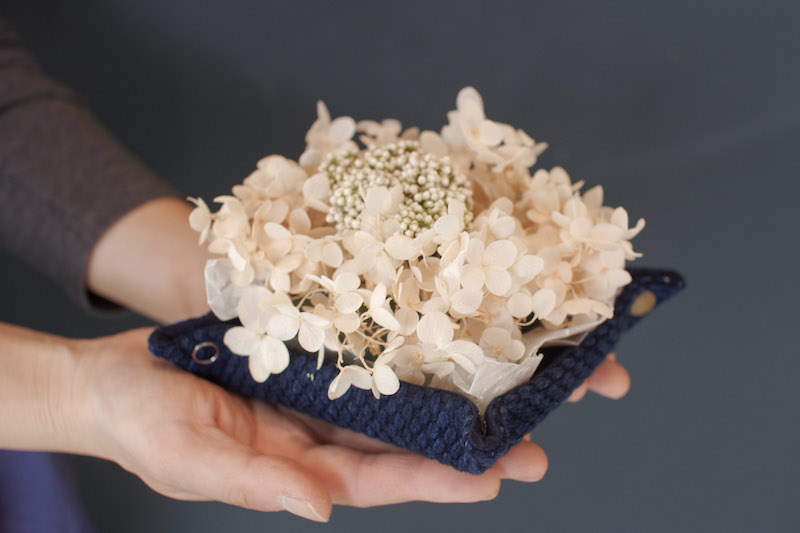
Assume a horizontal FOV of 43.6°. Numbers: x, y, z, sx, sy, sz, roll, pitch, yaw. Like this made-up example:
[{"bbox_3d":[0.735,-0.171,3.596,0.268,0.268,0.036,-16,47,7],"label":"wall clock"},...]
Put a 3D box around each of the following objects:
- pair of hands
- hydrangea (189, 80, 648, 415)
[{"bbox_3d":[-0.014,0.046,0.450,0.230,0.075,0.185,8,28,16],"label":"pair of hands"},{"bbox_3d":[0.009,-0.013,0.457,0.200,0.115,0.185,0,27,0],"label":"hydrangea"}]

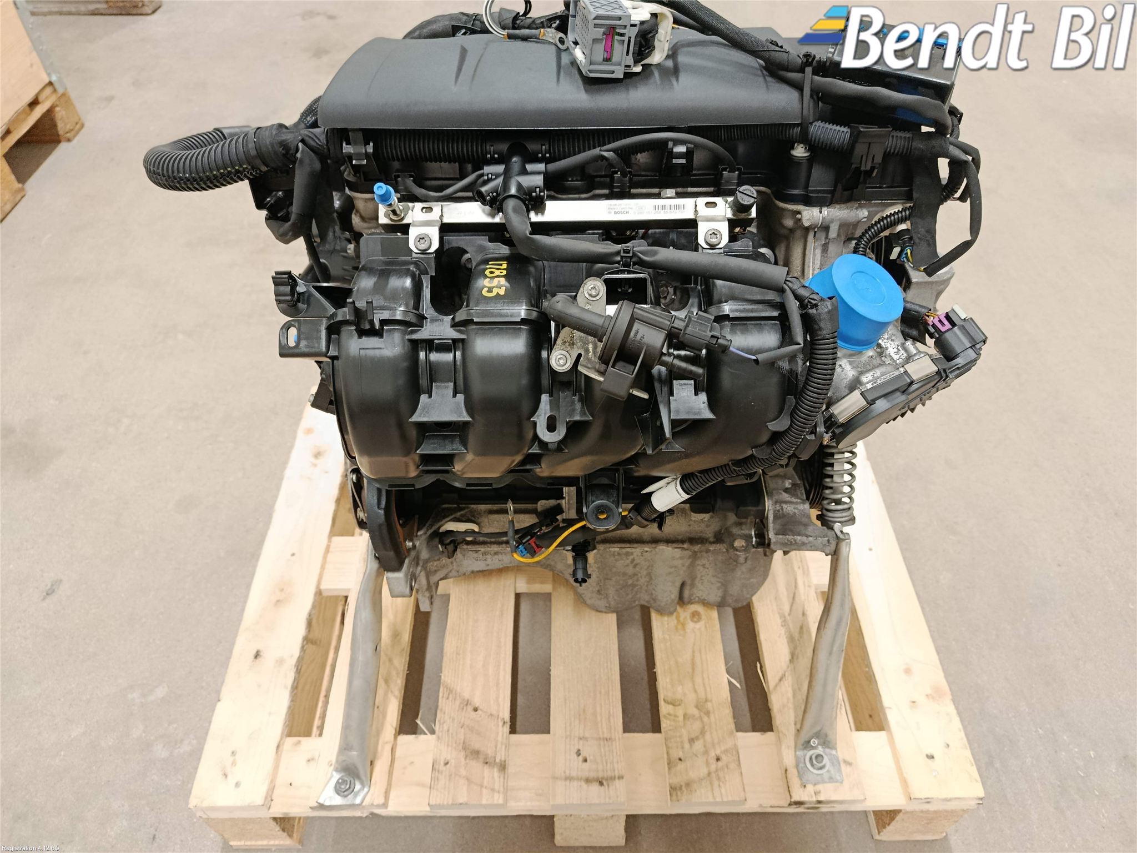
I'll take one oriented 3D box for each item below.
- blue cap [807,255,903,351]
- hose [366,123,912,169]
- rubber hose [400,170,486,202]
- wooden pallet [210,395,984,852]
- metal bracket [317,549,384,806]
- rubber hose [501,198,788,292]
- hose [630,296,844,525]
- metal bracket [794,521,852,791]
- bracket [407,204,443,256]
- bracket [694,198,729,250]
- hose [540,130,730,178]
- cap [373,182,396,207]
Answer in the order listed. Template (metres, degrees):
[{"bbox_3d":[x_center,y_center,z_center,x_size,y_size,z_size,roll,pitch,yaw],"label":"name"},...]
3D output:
[{"bbox_3d":[0.217,-0.095,0.599,0.066,0.034,0.066,12,57,-14],"label":"blue cap"},{"bbox_3d":[0.054,-0.211,0.586,0.402,0.036,0.050,-1,46,1],"label":"hose"},{"bbox_3d":[-0.088,-0.172,0.553,0.066,0.018,0.028,-1,46,1],"label":"rubber hose"},{"bbox_3d":[0.016,0.205,1.048,0.800,0.150,0.600,-1,48,0],"label":"wooden pallet"},{"bbox_3d":[-0.215,0.244,0.803,0.044,0.273,0.038,5,3,0],"label":"metal bracket"},{"bbox_3d":[0.050,-0.132,0.550,0.201,0.045,0.083,-1,48,0],"label":"rubber hose"},{"bbox_3d":[0.115,0.012,0.583,0.121,0.243,0.066,-1,46,1],"label":"hose"},{"bbox_3d":[0.262,0.231,0.790,0.047,0.275,0.041,0,16,0],"label":"metal bracket"},{"bbox_3d":[-0.105,-0.145,0.577,0.022,0.010,0.042,-1,73,0],"label":"bracket"},{"bbox_3d":[0.105,-0.149,0.577,0.022,0.010,0.042,-1,73,0],"label":"bracket"},{"bbox_3d":[0.051,-0.188,0.558,0.144,0.033,0.033,-1,46,1],"label":"hose"},{"bbox_3d":[-0.119,-0.151,0.511,0.013,0.015,0.013,-2,80,6],"label":"cap"}]

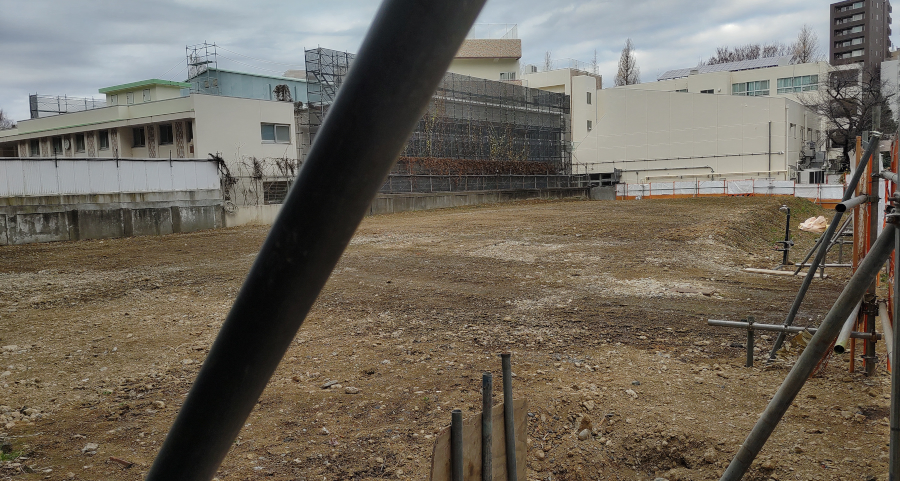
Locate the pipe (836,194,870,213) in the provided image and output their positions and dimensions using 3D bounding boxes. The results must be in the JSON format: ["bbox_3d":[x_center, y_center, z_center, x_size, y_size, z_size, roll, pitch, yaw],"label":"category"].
[{"bbox_3d":[2.752,-0.257,4.575,0.050,0.050,1.211,2,7,38],"label":"pipe"}]

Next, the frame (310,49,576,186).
[{"bbox_3d":[1.278,-6.610,41.621,1.100,7.044,26.300,1,7,34],"label":"frame"}]

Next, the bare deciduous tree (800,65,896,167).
[{"bbox_3d":[33.601,-9.532,57.000,7.300,10.055,7.000,-2,6,0],"label":"bare deciduous tree"}]

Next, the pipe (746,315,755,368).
[{"bbox_3d":[2.433,0.826,5.480,0.046,0.408,0.046,-2,6,0],"label":"pipe"}]

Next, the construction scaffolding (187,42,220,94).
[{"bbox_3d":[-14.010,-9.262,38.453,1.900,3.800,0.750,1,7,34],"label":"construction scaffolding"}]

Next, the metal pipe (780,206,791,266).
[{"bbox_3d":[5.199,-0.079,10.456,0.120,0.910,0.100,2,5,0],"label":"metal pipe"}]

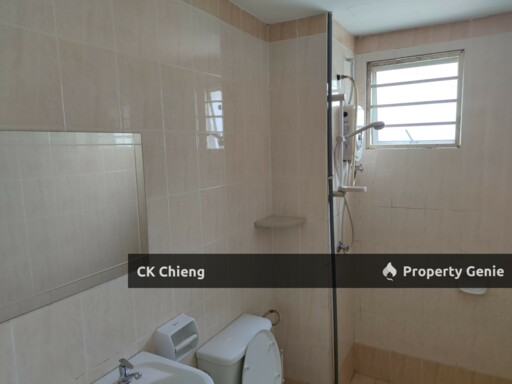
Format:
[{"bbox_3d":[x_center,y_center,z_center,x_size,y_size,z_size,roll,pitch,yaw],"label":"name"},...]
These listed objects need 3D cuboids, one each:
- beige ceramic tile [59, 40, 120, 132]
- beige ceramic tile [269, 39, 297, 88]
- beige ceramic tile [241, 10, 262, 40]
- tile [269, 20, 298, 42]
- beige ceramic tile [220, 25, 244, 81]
[{"bbox_3d":[-0.514,-0.326,1.108,0.010,0.256,0.199,3,9,30],"label":"beige ceramic tile"},{"bbox_3d":[0.155,-0.732,2.048,0.184,0.258,0.010,3,9,30],"label":"beige ceramic tile"},{"bbox_3d":[-0.024,-0.885,1.890,0.010,0.105,0.198,3,9,30],"label":"beige ceramic tile"},{"bbox_3d":[0.152,-0.905,2.007,0.175,0.105,0.010,3,9,30],"label":"tile"},{"bbox_3d":[-0.124,-0.685,1.760,0.010,0.258,0.199,3,9,30],"label":"beige ceramic tile"}]

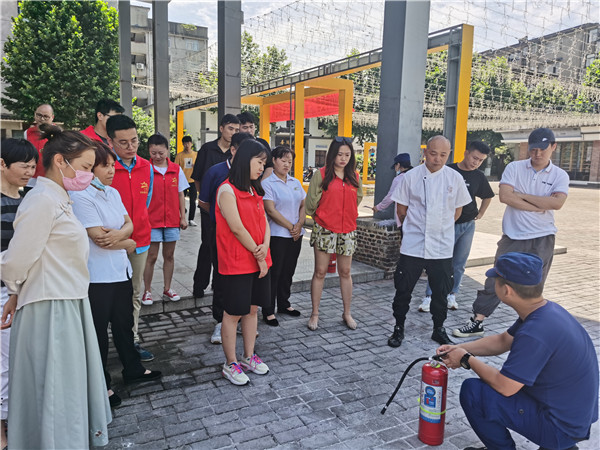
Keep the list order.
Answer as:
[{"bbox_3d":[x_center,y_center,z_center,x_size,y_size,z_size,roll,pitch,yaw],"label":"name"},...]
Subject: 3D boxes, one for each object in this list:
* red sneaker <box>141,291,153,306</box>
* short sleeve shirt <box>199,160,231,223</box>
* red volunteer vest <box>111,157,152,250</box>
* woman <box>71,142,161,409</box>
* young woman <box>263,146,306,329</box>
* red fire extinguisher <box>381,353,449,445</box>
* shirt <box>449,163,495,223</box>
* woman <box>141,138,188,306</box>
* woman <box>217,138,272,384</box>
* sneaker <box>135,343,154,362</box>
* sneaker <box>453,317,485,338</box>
[{"bbox_3d":[-1.408,0.642,4.305,0.095,0.100,0.240,-1,10,-20],"label":"red sneaker"},{"bbox_3d":[-0.515,-0.161,3.658,0.340,0.660,0.500,10,12,41],"label":"short sleeve shirt"},{"bbox_3d":[-1.196,-0.165,3.319,0.420,0.670,0.270,-5,11,-37],"label":"red volunteer vest"},{"bbox_3d":[-1.098,0.266,2.838,0.430,1.520,0.460,7,10,27],"label":"woman"},{"bbox_3d":[-0.133,0.086,4.196,0.430,1.560,0.350,-4,10,-33],"label":"young woman"},{"bbox_3d":[0.625,0.903,2.530,0.350,0.485,0.140,6,10,26],"label":"red fire extinguisher"},{"bbox_3d":[1.692,-0.328,4.800,0.540,0.640,0.280,8,11,18],"label":"shirt"},{"bbox_3d":[-1.254,-0.063,4.283,0.440,1.510,0.300,-2,10,-26],"label":"woman"},{"bbox_3d":[-0.365,0.234,3.097,0.330,1.570,0.410,9,11,36],"label":"woman"},{"bbox_3d":[-1.201,0.908,3.446,0.285,0.110,0.105,5,9,23],"label":"sneaker"},{"bbox_3d":[1.456,0.869,4.025,0.290,0.140,0.105,-1,9,-14],"label":"sneaker"}]

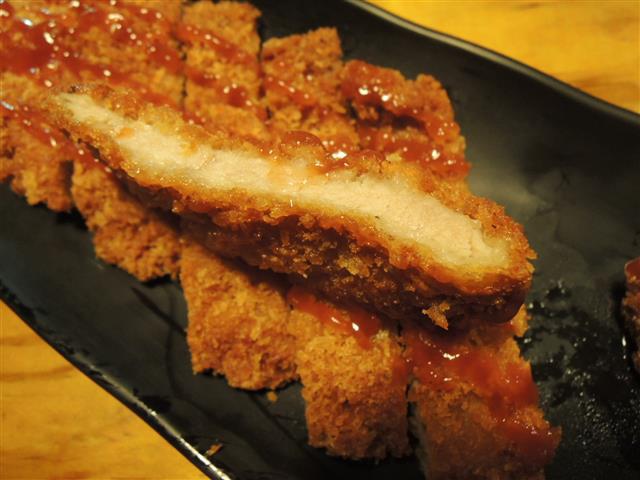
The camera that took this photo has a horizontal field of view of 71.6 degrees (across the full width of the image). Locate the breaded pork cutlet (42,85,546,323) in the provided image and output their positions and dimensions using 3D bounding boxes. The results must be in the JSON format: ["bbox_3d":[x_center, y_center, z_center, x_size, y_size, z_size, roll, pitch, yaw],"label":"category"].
[{"bbox_3d":[-0.015,-0.011,0.129,0.135,0.026,0.029,17,64,8],"label":"breaded pork cutlet"}]

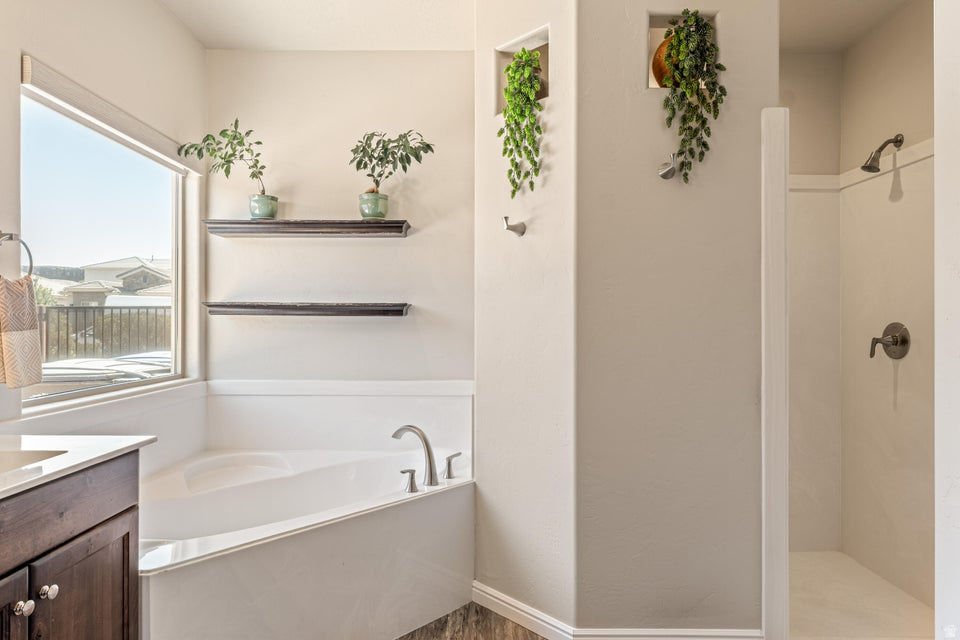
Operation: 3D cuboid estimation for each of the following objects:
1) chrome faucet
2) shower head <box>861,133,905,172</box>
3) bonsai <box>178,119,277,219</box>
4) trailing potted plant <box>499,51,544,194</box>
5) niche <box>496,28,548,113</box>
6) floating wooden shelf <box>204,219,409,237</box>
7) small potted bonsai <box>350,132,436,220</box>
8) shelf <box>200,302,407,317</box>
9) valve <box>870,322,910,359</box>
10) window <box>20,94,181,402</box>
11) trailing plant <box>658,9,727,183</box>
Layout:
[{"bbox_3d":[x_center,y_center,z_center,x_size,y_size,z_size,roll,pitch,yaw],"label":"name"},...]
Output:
[{"bbox_3d":[-0.297,0.596,2.508,0.270,0.242,0.060,0,0,37],"label":"chrome faucet"},{"bbox_3d":[1.880,-0.783,2.618,0.175,0.187,0.080,0,0,0],"label":"shower head"},{"bbox_3d":[-1.225,-0.745,2.800,0.380,0.480,0.340,0,0,0],"label":"bonsai"},{"bbox_3d":[0.166,-0.803,2.270,0.195,0.625,0.160,0,0,45],"label":"trailing potted plant"},{"bbox_3d":[0.207,-1.009,2.318,0.291,0.284,0.115,0,0,45],"label":"niche"},{"bbox_3d":[-0.889,-0.473,2.928,1.034,0.063,0.170,0,0,0],"label":"floating wooden shelf"},{"bbox_3d":[-0.455,-0.739,2.870,0.440,0.470,0.290,0,0,0],"label":"small potted bonsai"},{"bbox_3d":[-0.889,-0.052,2.928,1.034,0.065,0.170,0,0,0],"label":"shelf"},{"bbox_3d":[1.908,0.097,2.642,0.115,0.177,0.177,0,0,0],"label":"valve"},{"bbox_3d":[-1.565,-0.240,2.370,0.080,1.060,1.130,0,0,0],"label":"window"},{"bbox_3d":[0.785,-0.812,2.060,0.235,0.635,0.180,0,0,0],"label":"trailing plant"}]

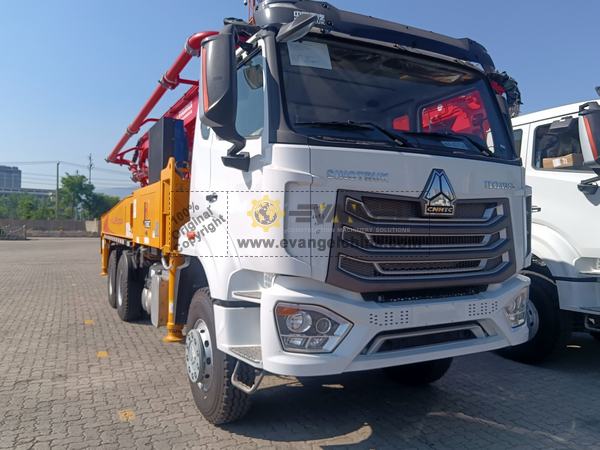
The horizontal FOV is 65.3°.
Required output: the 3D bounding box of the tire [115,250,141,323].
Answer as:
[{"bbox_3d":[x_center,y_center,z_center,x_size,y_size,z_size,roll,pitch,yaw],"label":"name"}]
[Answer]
[{"bbox_3d":[-2.863,1.054,7.861,0.310,1.085,1.085,0,0,-28],"label":"tire"}]

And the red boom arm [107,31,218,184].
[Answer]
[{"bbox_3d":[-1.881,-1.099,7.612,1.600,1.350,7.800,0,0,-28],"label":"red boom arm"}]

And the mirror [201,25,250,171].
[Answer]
[{"bbox_3d":[-0.484,-0.809,3.059,0.310,0.920,0.240,0,0,-28],"label":"mirror"}]

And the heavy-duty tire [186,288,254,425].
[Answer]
[{"bbox_3d":[-0.694,1.083,3.957,0.310,1.085,1.085,0,0,-28],"label":"heavy-duty tire"}]

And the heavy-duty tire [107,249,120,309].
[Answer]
[{"bbox_3d":[-3.505,1.045,9.076,0.310,1.085,1.085,0,0,-28],"label":"heavy-duty tire"}]

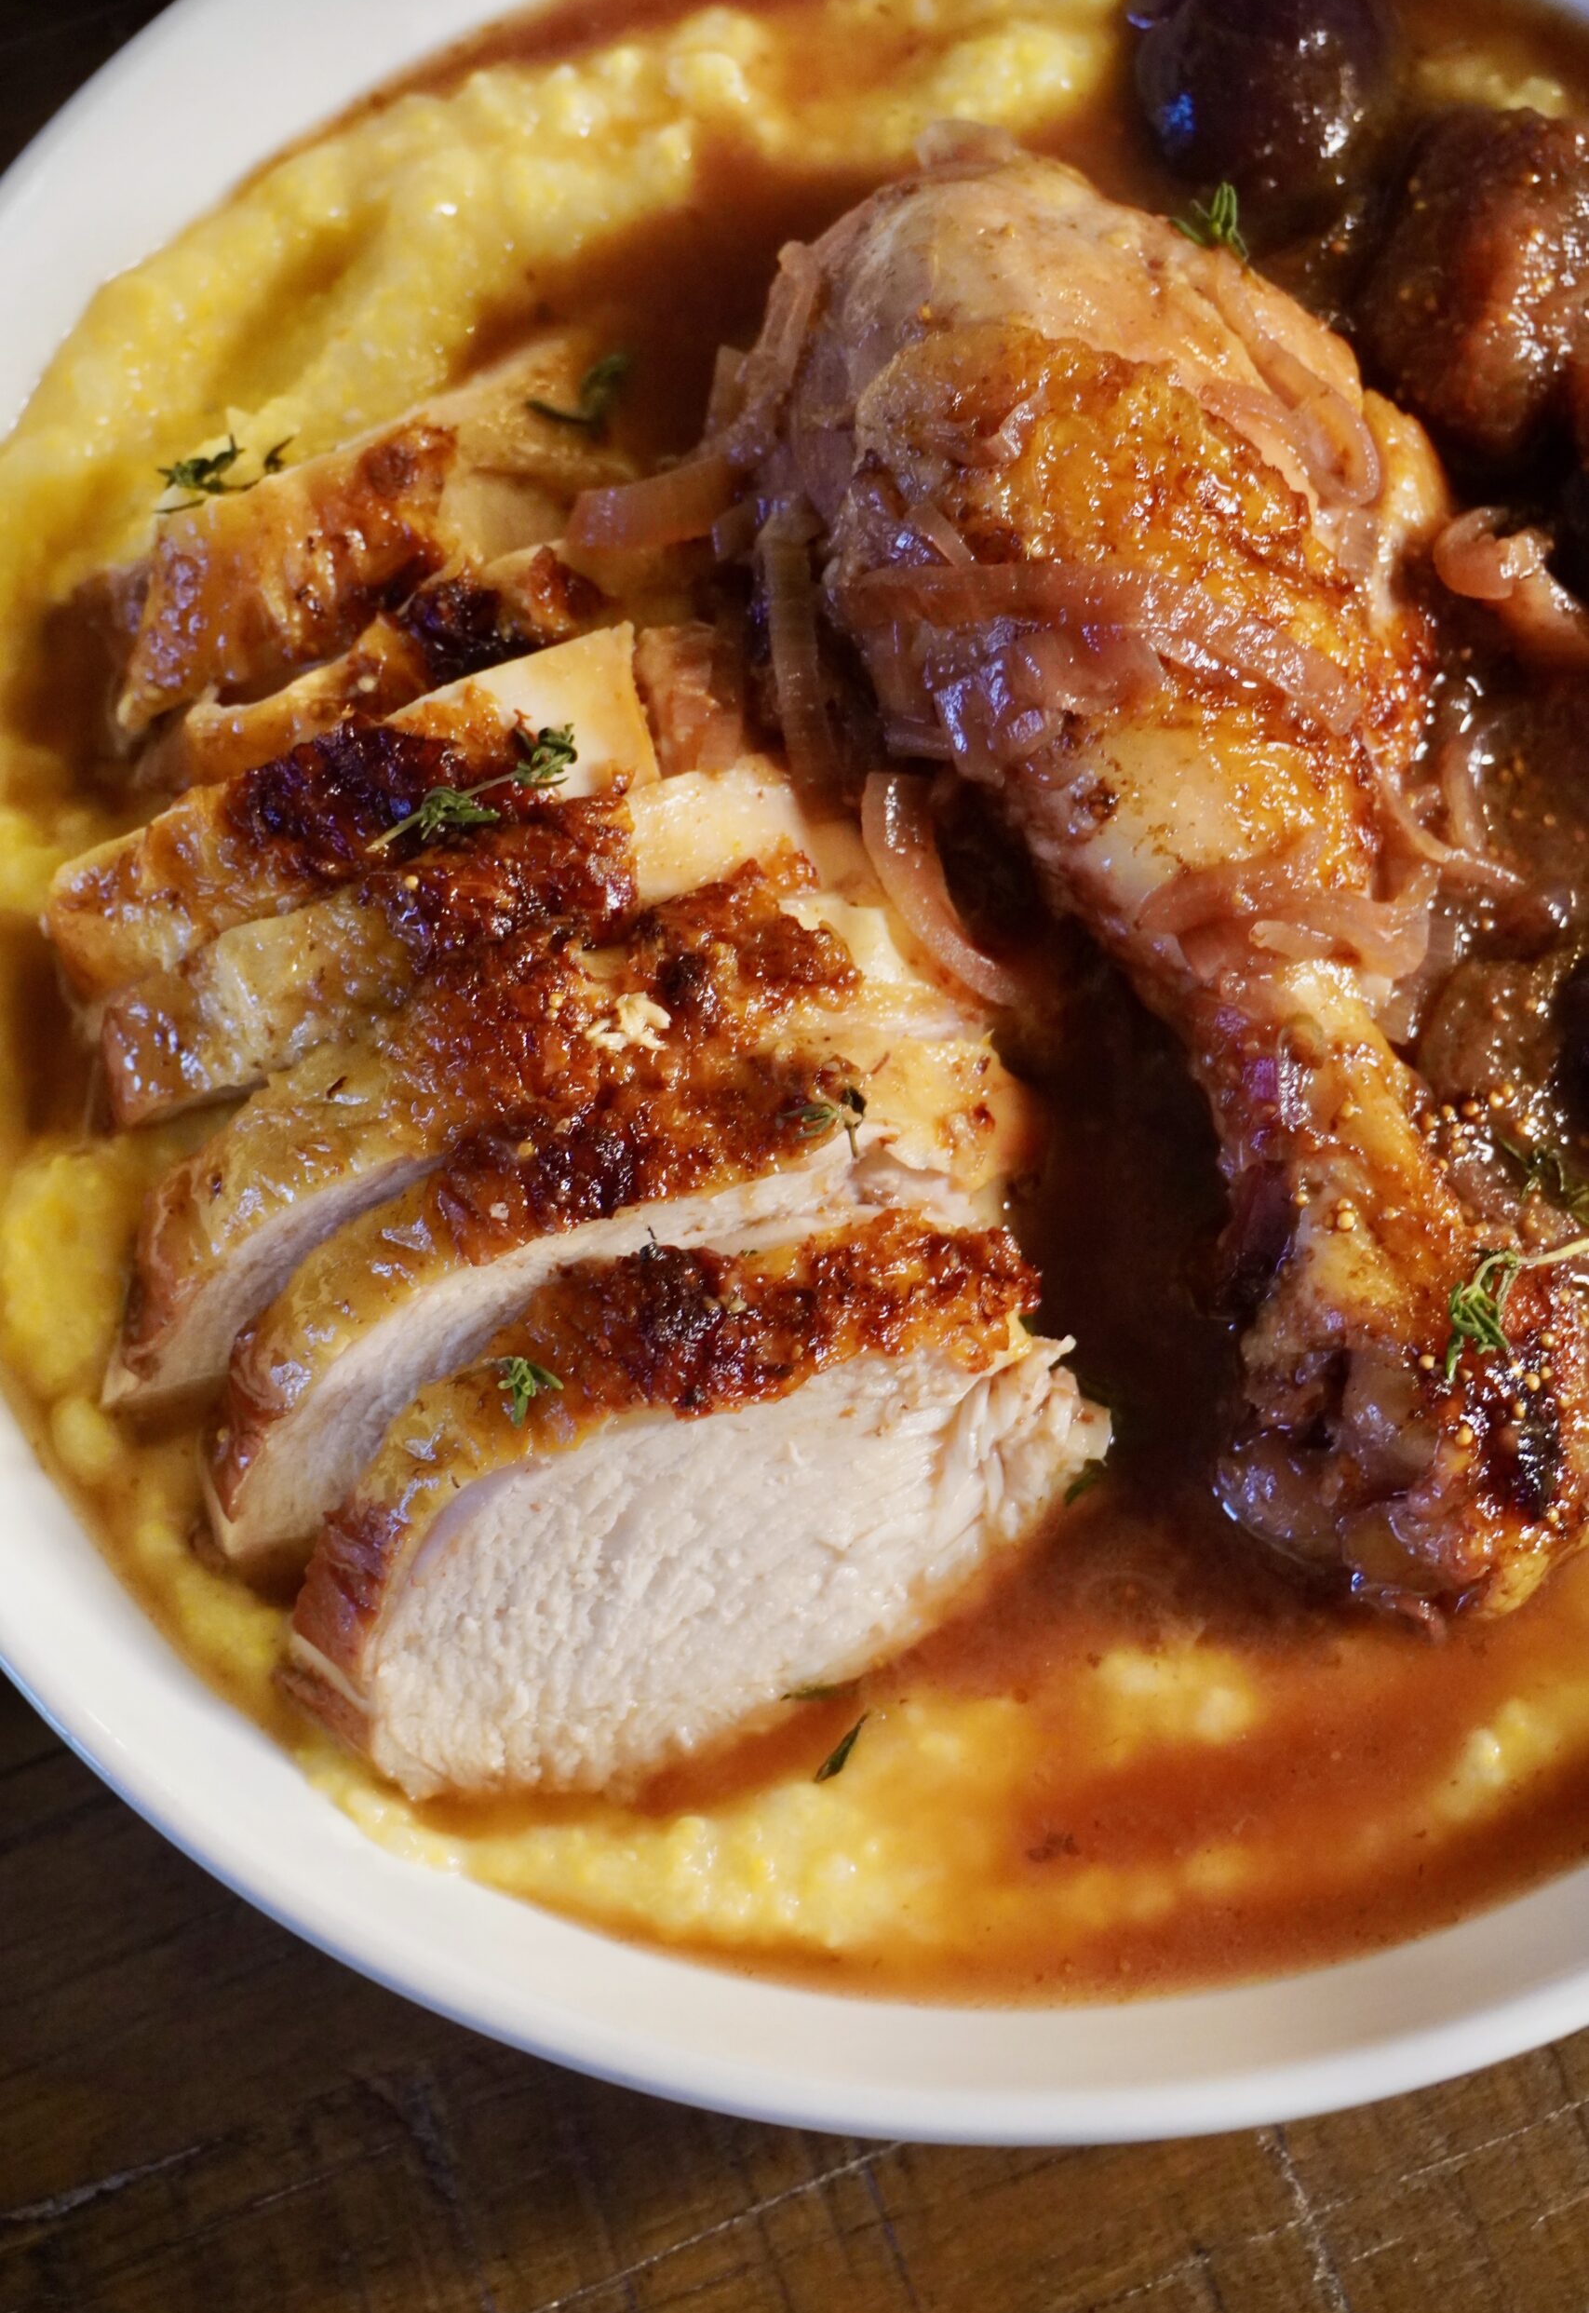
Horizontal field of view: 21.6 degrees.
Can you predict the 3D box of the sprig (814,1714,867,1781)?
[{"bbox_3d":[0.004,0.050,0.352,0.002,0.002,0.007,34,69,14],"label":"sprig"}]

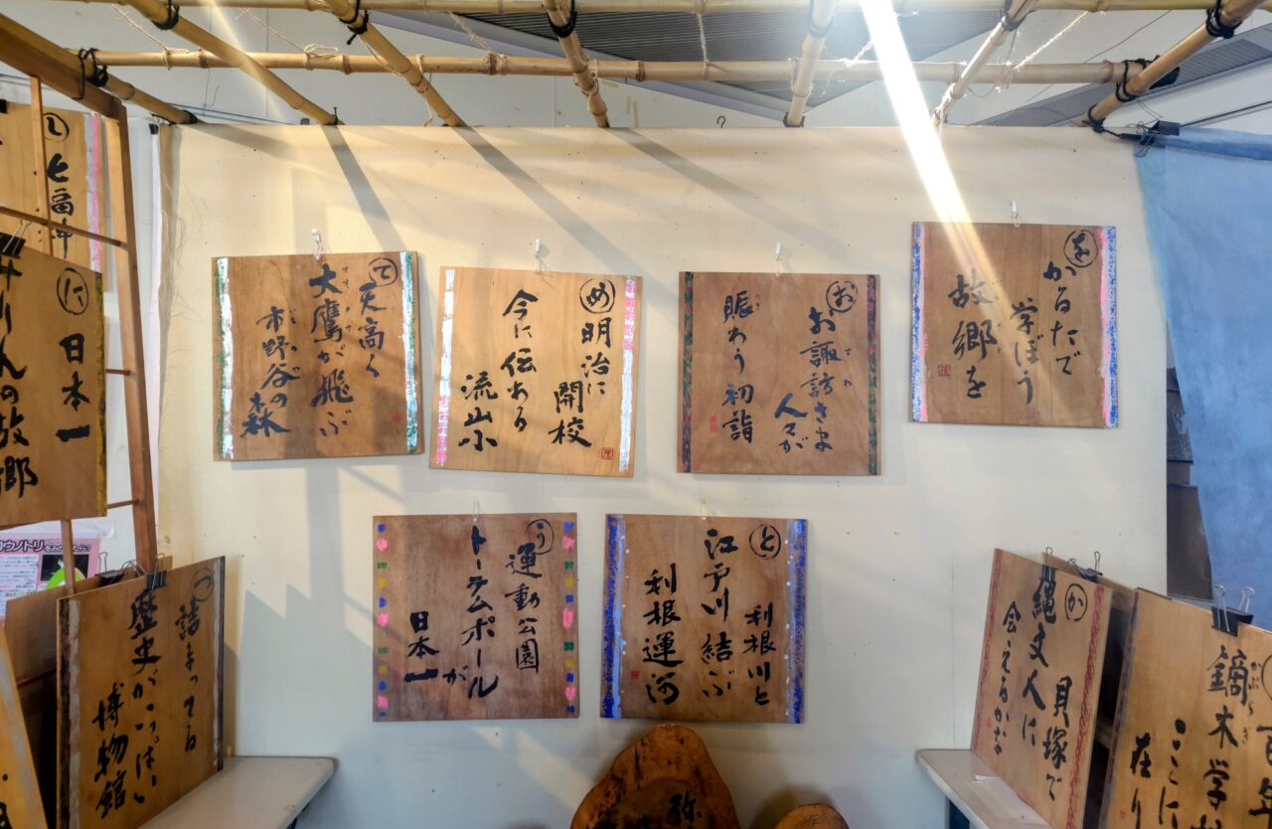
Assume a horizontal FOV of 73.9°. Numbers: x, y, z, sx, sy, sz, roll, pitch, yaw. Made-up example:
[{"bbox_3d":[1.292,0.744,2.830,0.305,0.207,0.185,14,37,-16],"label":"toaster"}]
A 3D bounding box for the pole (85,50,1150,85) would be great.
[{"bbox_3d":[-0.013,-0.680,1.655,2.115,0.040,0.040,0,-1,-2],"label":"pole"}]

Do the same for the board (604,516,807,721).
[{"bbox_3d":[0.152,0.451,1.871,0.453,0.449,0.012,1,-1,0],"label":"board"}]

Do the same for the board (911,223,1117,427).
[{"bbox_3d":[0.842,-0.200,1.888,0.453,0.449,0.012,1,-1,0],"label":"board"}]

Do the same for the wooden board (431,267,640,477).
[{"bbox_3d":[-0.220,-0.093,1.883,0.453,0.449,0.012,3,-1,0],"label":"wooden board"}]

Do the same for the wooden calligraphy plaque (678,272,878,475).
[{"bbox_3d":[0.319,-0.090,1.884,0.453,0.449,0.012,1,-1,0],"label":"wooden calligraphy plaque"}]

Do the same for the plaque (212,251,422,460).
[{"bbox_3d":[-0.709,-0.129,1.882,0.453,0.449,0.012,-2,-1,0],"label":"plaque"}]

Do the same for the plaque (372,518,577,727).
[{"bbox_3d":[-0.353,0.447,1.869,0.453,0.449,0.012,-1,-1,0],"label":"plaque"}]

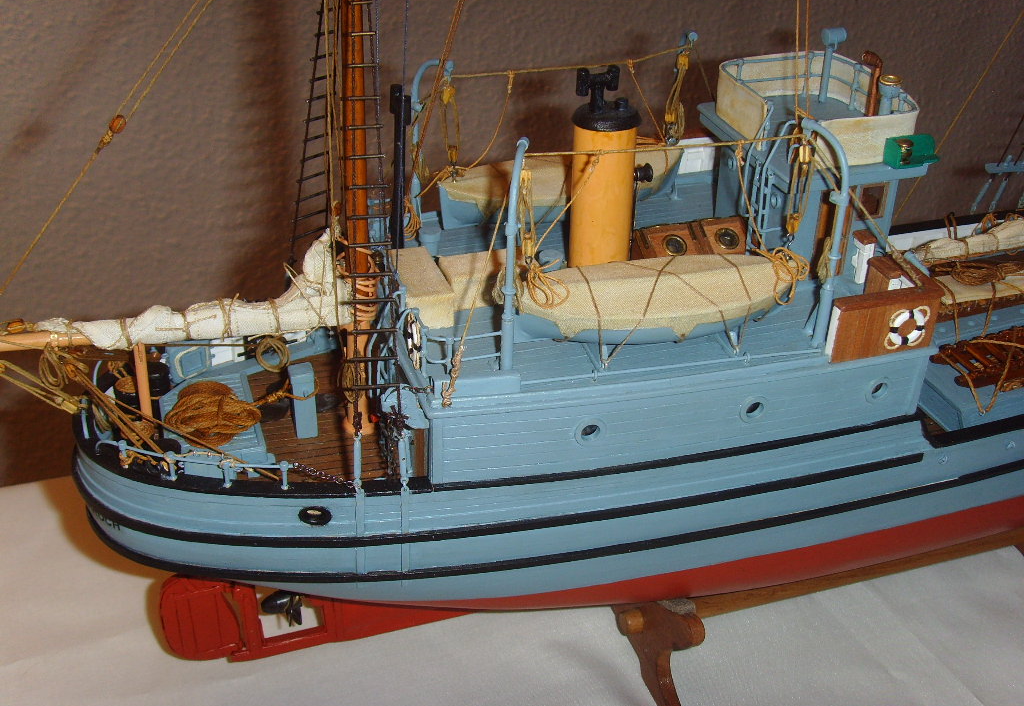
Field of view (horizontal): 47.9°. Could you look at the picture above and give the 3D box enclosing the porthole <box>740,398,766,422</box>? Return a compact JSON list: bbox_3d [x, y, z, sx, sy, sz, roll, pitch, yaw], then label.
[{"bbox_3d":[0.101,0.024,0.482,0.013,0.013,0.003,-6,29,-15],"label":"porthole"}]

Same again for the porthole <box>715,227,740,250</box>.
[{"bbox_3d":[0.101,-0.053,0.538,0.012,0.002,0.012,-6,64,-15],"label":"porthole"}]

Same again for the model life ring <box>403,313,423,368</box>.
[{"bbox_3d":[-0.039,-0.004,0.453,0.004,0.020,0.020,-6,29,-15],"label":"model life ring"}]

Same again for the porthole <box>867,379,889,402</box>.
[{"bbox_3d":[0.157,0.016,0.497,0.012,0.012,0.003,-6,29,-15],"label":"porthole"}]

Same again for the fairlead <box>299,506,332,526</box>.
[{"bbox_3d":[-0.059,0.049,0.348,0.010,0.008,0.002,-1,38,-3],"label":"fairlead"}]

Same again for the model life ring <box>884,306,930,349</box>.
[{"bbox_3d":[0.166,-0.011,0.484,0.019,0.019,0.004,-6,29,-15],"label":"model life ring"}]

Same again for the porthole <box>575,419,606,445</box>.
[{"bbox_3d":[0.032,0.032,0.463,0.013,0.013,0.003,-6,29,-15],"label":"porthole"}]

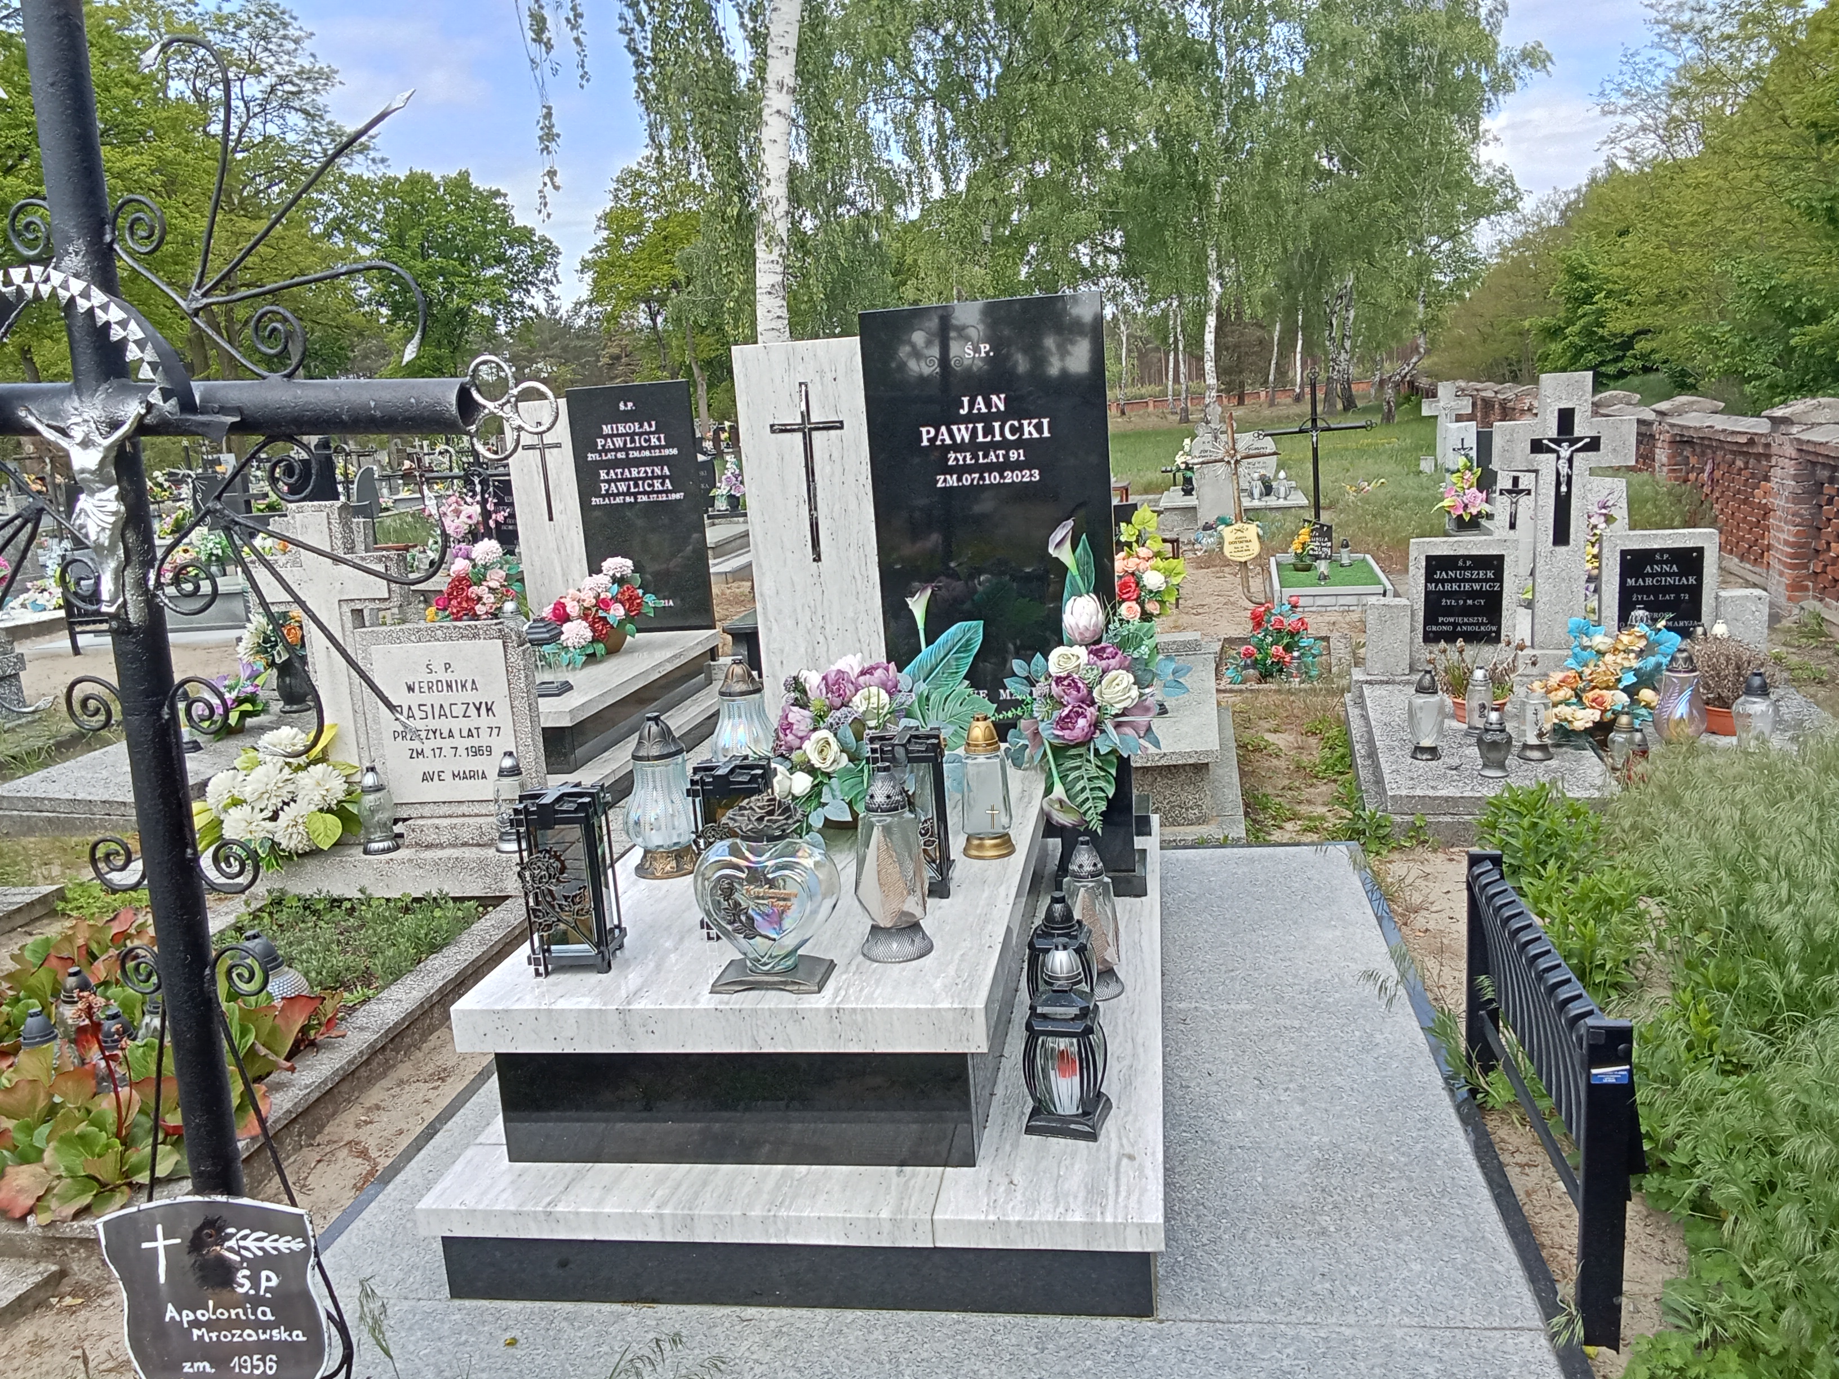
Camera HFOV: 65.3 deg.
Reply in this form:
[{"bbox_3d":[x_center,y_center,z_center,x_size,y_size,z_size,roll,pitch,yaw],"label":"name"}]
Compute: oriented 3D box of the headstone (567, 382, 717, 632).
[{"bbox_3d":[-1.403,-0.915,7.322,0.643,1.248,0.080,-3,11,10],"label":"headstone"}]

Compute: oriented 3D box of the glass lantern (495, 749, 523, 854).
[{"bbox_3d":[-1.234,0.331,4.310,0.095,0.305,0.095,-2,11,10],"label":"glass lantern"}]

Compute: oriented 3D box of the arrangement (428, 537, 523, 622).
[{"bbox_3d":[-2.062,-0.458,6.675,0.420,0.460,0.340,-3,11,10],"label":"arrangement"}]

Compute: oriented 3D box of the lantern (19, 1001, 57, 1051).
[{"bbox_3d":[-2.019,0.844,3.311,0.100,0.245,0.100,-3,11,10],"label":"lantern"}]

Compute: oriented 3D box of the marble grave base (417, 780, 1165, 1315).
[{"bbox_3d":[-0.060,0.512,3.043,1.120,0.441,2.007,-2,11,10],"label":"marble grave base"}]

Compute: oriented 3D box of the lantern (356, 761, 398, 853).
[{"bbox_3d":[-1.542,0.338,4.065,0.095,0.254,0.095,-6,11,-10],"label":"lantern"}]

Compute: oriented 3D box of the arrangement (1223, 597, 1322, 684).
[{"bbox_3d":[1.786,-0.268,7.257,0.460,0.390,0.360,-3,11,10],"label":"arrangement"}]

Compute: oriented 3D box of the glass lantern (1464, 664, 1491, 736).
[{"bbox_3d":[1.865,0.034,4.808,0.080,0.232,0.080,-1,11,17],"label":"glass lantern"}]

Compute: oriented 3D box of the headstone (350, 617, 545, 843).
[{"bbox_3d":[-1.422,0.138,4.393,0.510,0.680,0.130,-3,11,9],"label":"headstone"}]

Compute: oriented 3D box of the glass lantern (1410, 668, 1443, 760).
[{"bbox_3d":[1.605,0.077,4.550,0.100,0.283,0.100,-1,11,17],"label":"glass lantern"}]

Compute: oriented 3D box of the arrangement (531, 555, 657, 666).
[{"bbox_3d":[-1.395,-0.340,6.167,0.520,0.420,0.400,-2,11,10],"label":"arrangement"}]

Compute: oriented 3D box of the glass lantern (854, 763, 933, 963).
[{"bbox_3d":[-0.048,0.290,2.489,0.130,0.333,0.130,-2,11,10],"label":"glass lantern"}]

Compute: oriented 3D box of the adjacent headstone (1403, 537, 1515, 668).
[{"bbox_3d":[2.264,-0.364,5.993,0.445,0.570,0.100,-1,11,17],"label":"adjacent headstone"}]

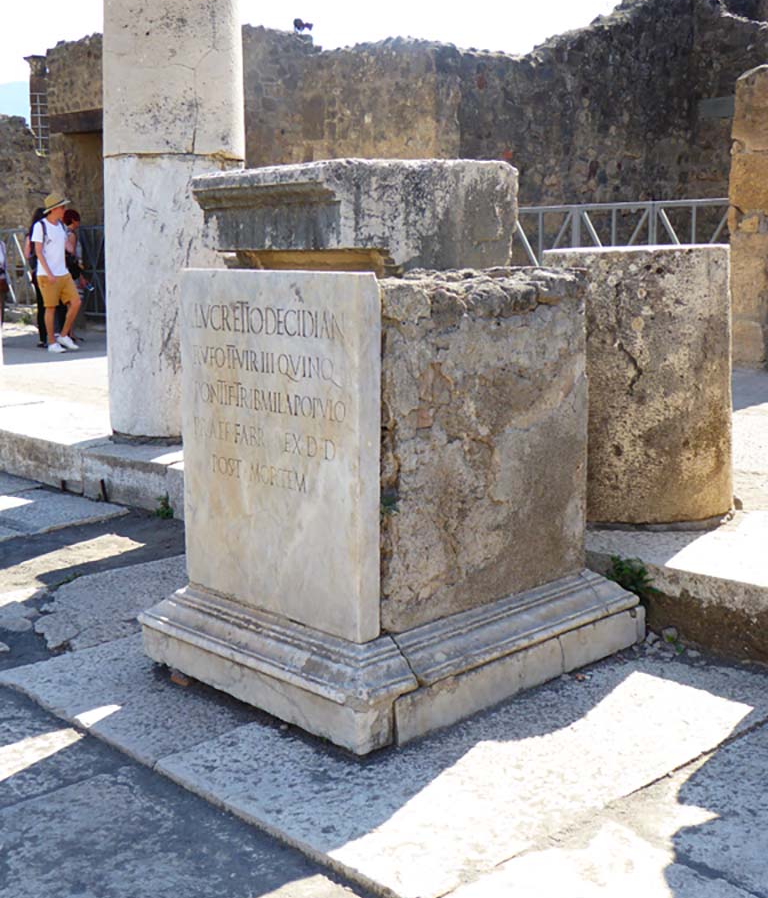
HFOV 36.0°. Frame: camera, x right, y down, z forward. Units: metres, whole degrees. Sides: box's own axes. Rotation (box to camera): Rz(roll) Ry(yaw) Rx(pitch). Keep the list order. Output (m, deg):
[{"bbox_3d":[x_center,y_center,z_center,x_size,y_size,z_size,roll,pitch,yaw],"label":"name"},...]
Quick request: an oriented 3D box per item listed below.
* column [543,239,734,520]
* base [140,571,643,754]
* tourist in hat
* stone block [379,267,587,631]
[{"bbox_3d":[1.165,-0.329,5.501,0.867,1.188,0.867,0,10,0],"label":"column"},{"bbox_3d":[0.060,0.608,4.474,1.545,0.291,1.161,-10,14,-44],"label":"base"},{"bbox_3d":[-3.790,-2.028,13.591,0.500,1.760,0.500,5,11,26],"label":"tourist in hat"},{"bbox_3d":[0.062,-0.091,4.339,1.097,1.142,0.884,-10,14,-44],"label":"stone block"}]

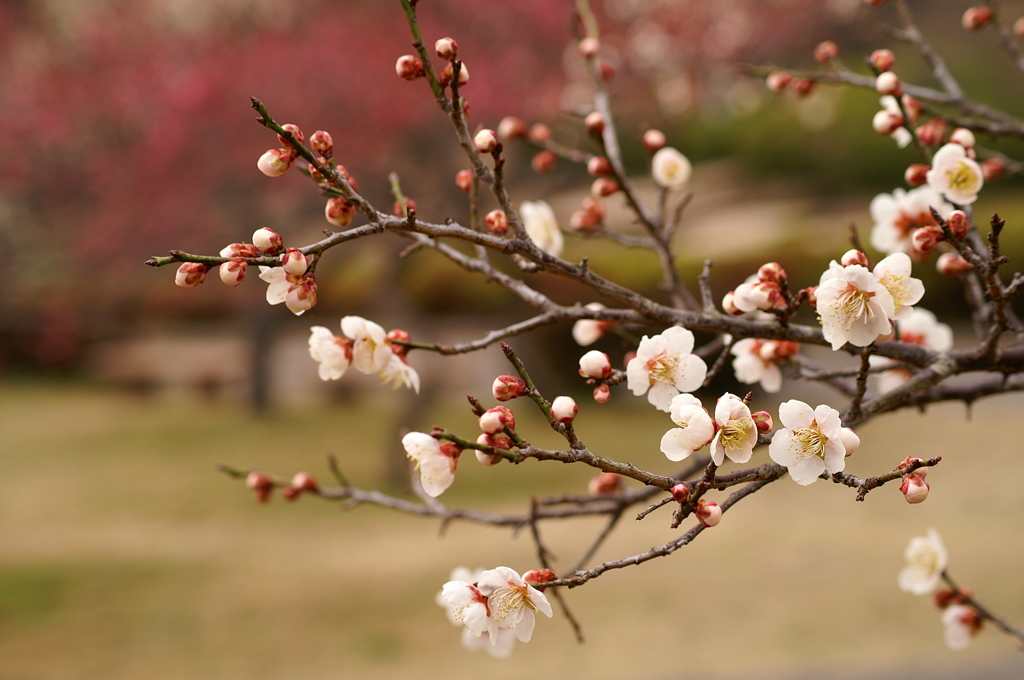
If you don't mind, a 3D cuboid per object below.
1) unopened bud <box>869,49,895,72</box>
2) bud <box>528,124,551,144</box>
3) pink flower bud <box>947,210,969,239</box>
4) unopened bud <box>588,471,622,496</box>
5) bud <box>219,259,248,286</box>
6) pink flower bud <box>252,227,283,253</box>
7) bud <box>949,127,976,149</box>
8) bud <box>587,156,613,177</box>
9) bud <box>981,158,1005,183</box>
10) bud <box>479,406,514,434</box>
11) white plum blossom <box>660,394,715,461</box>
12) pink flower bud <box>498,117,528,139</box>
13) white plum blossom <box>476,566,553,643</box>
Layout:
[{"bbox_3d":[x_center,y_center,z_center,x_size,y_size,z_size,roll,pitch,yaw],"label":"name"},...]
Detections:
[{"bbox_3d":[0.131,-0.099,0.755,0.007,0.009,0.007,21,30,0],"label":"unopened bud"},{"bbox_3d":[0.010,-0.078,0.800,0.007,0.007,0.009,45,0,35],"label":"bud"},{"bbox_3d":[0.149,-0.039,0.712,0.007,0.009,0.007,-3,21,0],"label":"pink flower bud"},{"bbox_3d":[0.033,0.050,0.750,0.011,0.009,0.009,-18,0,-12],"label":"unopened bud"},{"bbox_3d":[-0.088,-0.022,0.675,0.009,0.010,0.009,32,-18,0],"label":"bud"},{"bbox_3d":[-0.078,-0.032,0.680,0.010,0.008,0.008,25,0,-18],"label":"pink flower bud"},{"bbox_3d":[0.156,-0.070,0.740,0.009,0.007,0.007,-25,0,31],"label":"bud"},{"bbox_3d":[0.031,-0.062,0.760,0.009,0.007,0.007,7,0,-30],"label":"bud"},{"bbox_3d":[0.178,-0.063,0.790,0.009,0.008,0.008,-28,0,0],"label":"bud"},{"bbox_3d":[-0.005,0.025,0.665,0.011,0.008,0.008,-22,0,-18],"label":"bud"},{"bbox_3d":[0.056,0.028,0.680,0.015,0.019,0.021,16,0,-6],"label":"white plum blossom"},{"bbox_3d":[0.000,-0.079,0.800,0.011,0.008,0.008,3,0,-18],"label":"pink flower bud"},{"bbox_3d":[0.001,0.084,0.675,0.024,0.024,0.015,2,25,32],"label":"white plum blossom"}]

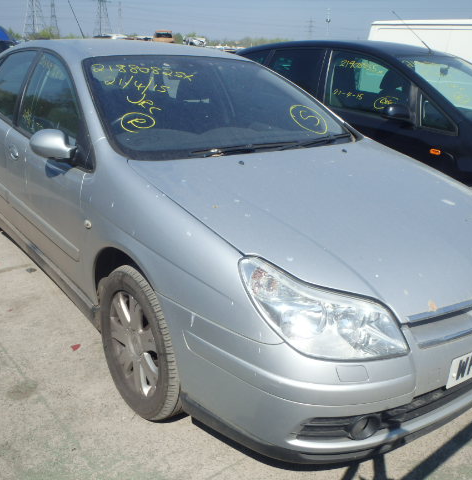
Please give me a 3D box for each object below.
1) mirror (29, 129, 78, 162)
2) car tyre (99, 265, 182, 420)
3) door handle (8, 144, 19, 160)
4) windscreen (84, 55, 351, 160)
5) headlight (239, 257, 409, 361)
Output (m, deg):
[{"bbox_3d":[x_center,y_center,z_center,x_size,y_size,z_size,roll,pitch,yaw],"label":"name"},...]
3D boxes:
[{"bbox_3d":[-0.792,-0.410,2.237,0.210,0.145,0.150,-13,25,-36],"label":"mirror"},{"bbox_3d":[-0.340,0.403,2.162,0.215,0.635,0.640,-13,25,-36],"label":"car tyre"},{"bbox_3d":[-1.260,-0.499,2.941,0.050,0.075,0.180,-13,25,-36],"label":"door handle"},{"bbox_3d":[-0.084,-0.760,2.753,1.460,0.117,0.939,-13,52,-36],"label":"windscreen"},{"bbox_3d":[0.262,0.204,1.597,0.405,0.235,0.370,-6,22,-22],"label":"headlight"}]

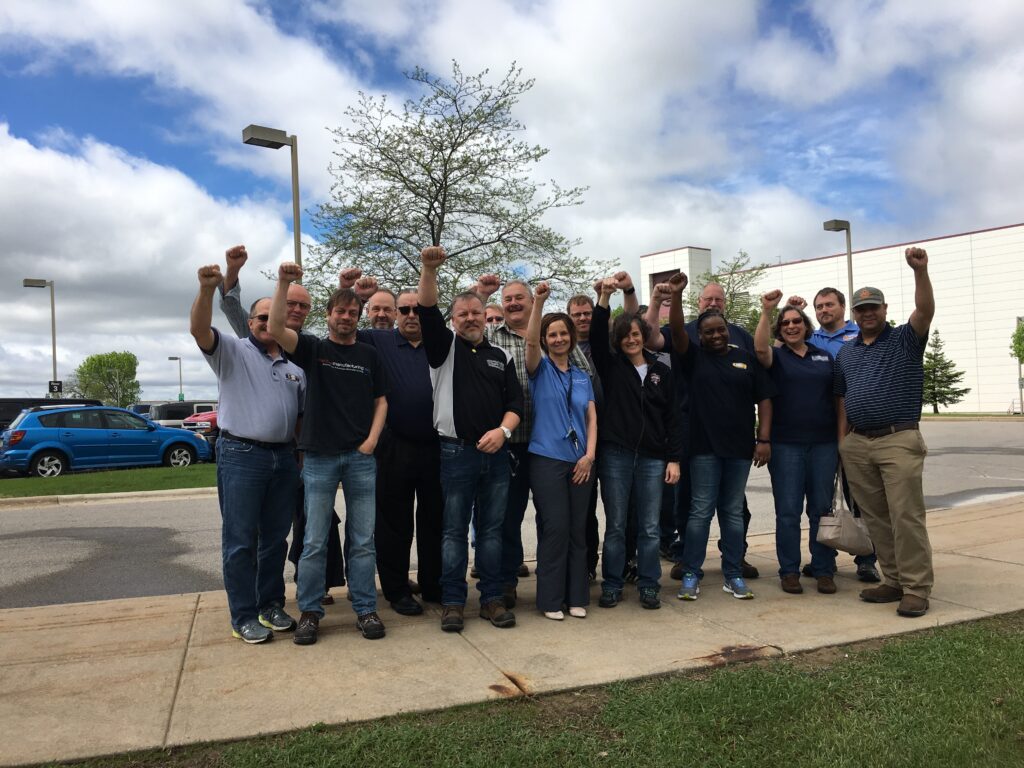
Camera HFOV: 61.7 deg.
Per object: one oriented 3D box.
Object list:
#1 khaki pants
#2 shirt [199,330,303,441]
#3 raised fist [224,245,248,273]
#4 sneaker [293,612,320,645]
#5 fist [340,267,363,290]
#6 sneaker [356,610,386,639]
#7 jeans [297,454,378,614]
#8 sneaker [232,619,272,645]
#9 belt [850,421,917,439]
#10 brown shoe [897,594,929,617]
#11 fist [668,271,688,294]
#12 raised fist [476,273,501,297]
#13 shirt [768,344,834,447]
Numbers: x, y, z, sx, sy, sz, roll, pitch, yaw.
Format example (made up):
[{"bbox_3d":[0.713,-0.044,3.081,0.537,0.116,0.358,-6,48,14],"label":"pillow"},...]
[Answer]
[{"bbox_3d":[2.090,0.703,4.800,0.420,0.950,0.360,-3,-1,38],"label":"khaki pants"},{"bbox_3d":[-1.388,0.013,4.590,0.530,0.630,0.360,-1,-1,-45],"label":"shirt"},{"bbox_3d":[-1.558,-0.712,4.850,0.110,0.125,0.100,-2,-1,-14],"label":"raised fist"},{"bbox_3d":[-1.073,1.271,4.491,0.115,0.120,0.300,-2,-1,-2],"label":"sneaker"},{"bbox_3d":[-0.900,-0.591,4.780,0.112,0.110,0.095,12,12,0],"label":"fist"},{"bbox_3d":[-0.733,1.227,4.480,0.110,0.125,0.300,-2,-1,-18],"label":"sneaker"},{"bbox_3d":[-0.928,0.751,4.600,0.410,0.930,0.300,-2,-1,-11],"label":"jeans"},{"bbox_3d":[-1.360,1.288,4.491,0.290,0.110,0.110,-3,-1,35],"label":"sneaker"},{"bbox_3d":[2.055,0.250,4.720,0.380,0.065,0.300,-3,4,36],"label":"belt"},{"bbox_3d":[2.146,1.156,4.593,0.105,0.110,0.290,-3,-1,37],"label":"brown shoe"},{"bbox_3d":[0.970,-0.591,5.000,0.100,0.120,0.100,-2,-1,9],"label":"fist"},{"bbox_3d":[-0.127,-0.547,4.720,0.115,0.120,0.100,-2,-1,-8],"label":"raised fist"},{"bbox_3d":[1.715,0.058,5.030,0.450,0.610,0.300,-2,-1,13],"label":"shirt"}]

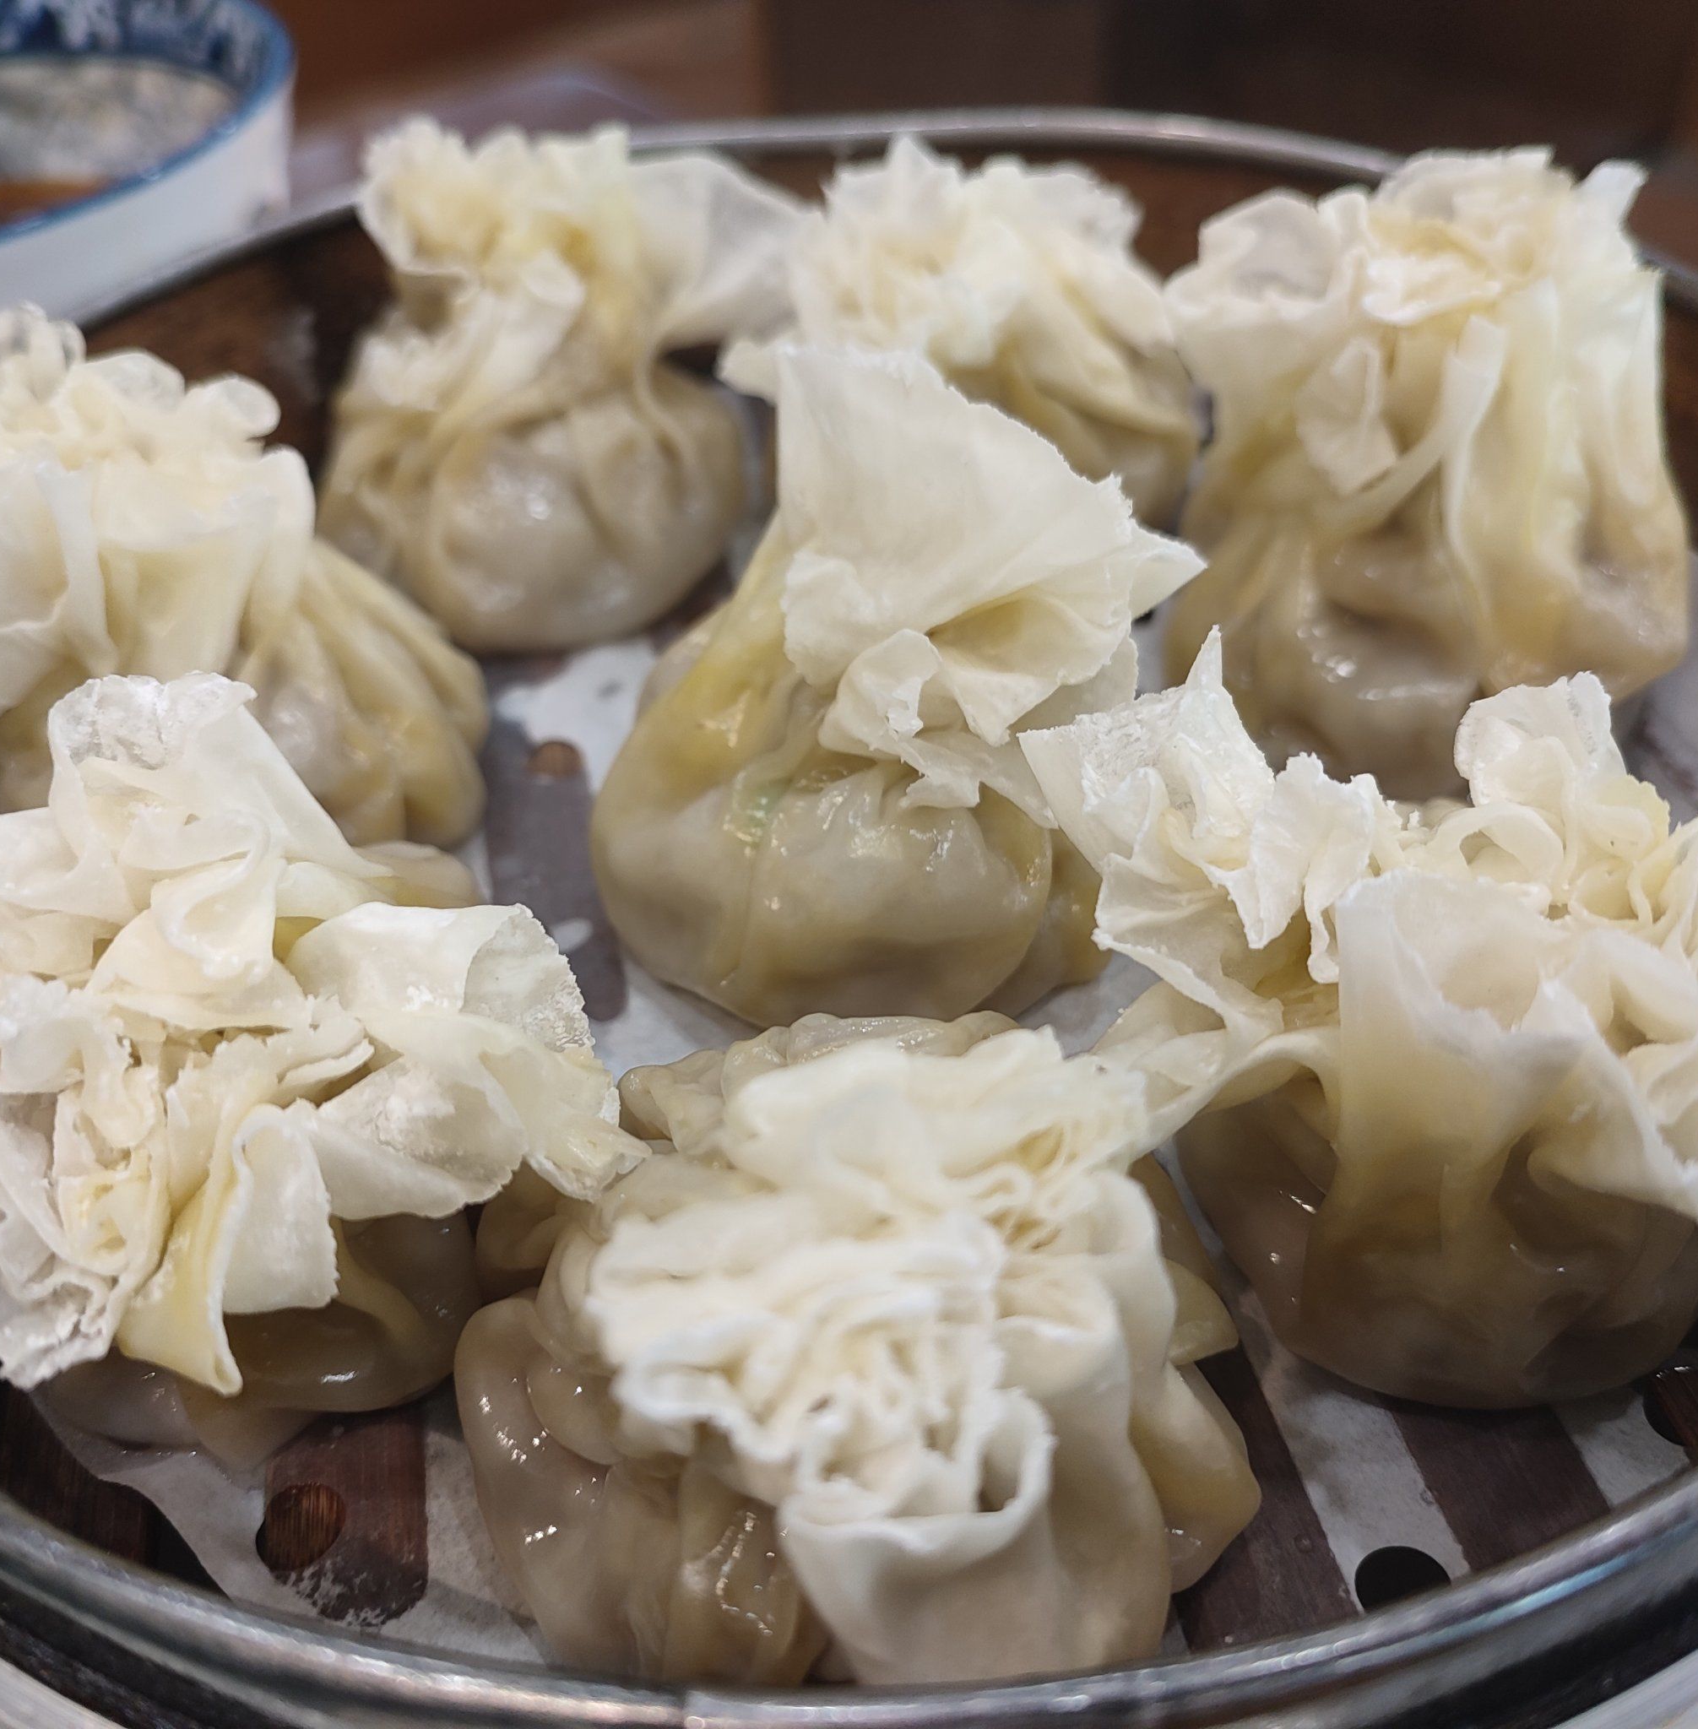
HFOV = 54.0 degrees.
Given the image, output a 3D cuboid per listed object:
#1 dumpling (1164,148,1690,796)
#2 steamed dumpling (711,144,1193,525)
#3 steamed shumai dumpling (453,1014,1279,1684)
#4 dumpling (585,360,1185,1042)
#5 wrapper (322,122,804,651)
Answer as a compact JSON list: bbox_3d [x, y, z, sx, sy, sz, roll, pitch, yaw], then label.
[{"bbox_3d":[0.065,-0.043,0.187,0.054,0.058,0.052,-2,43,0],"label":"dumpling"},{"bbox_3d":[0.016,-0.072,0.227,0.058,0.049,0.048,-2,43,0],"label":"steamed dumpling"},{"bbox_3d":[0.001,0.031,0.119,0.053,0.048,0.048,-2,43,0],"label":"steamed shumai dumpling"},{"bbox_3d":[0.003,-0.017,0.164,0.057,0.056,0.048,-2,43,0],"label":"dumpling"},{"bbox_3d":[-0.037,-0.062,0.214,0.062,0.055,0.050,-2,43,0],"label":"wrapper"}]

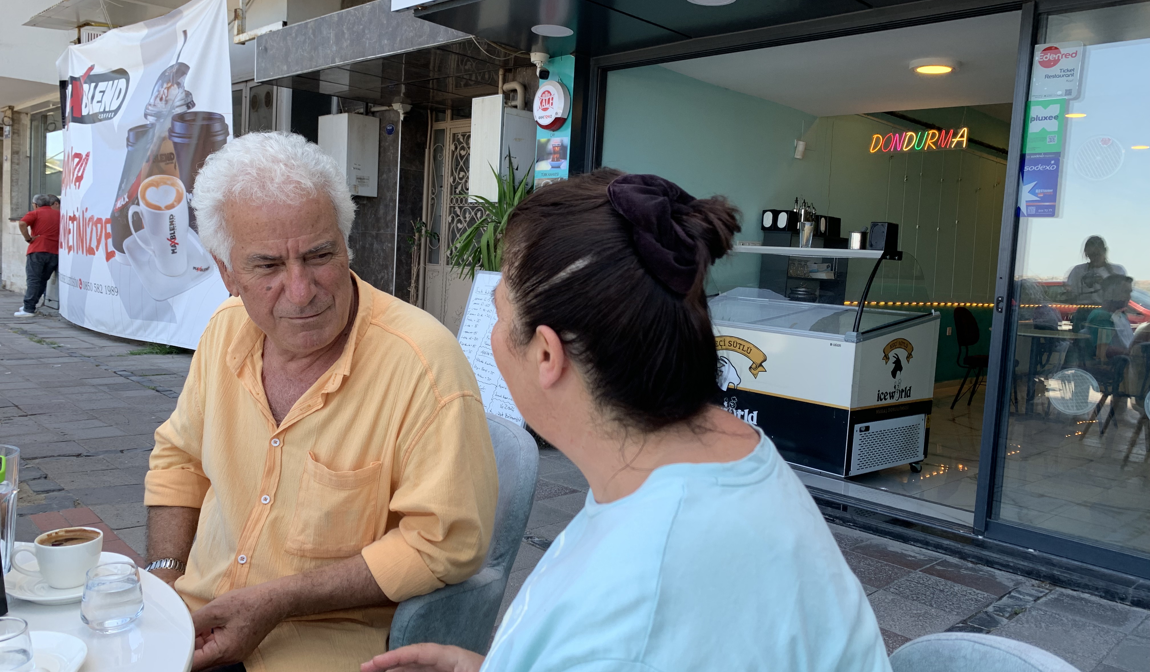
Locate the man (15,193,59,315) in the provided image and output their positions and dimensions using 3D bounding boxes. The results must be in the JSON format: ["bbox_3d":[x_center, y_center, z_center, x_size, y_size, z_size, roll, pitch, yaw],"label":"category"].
[{"bbox_3d":[-7.426,-1.129,12.049,0.480,1.690,0.630,6,6,28],"label":"man"}]

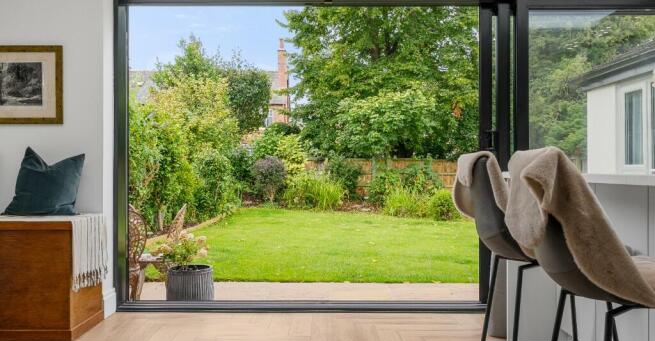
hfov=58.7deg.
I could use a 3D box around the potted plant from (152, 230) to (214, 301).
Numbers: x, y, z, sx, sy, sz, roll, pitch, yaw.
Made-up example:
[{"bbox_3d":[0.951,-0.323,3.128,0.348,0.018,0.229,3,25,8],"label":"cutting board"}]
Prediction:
[{"bbox_3d":[-1.113,0.757,4.500,0.480,0.580,0.460,0,0,0],"label":"potted plant"}]

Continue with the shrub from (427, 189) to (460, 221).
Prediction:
[{"bbox_3d":[2.530,0.736,12.600,0.760,0.700,0.740,0,0,0],"label":"shrub"}]

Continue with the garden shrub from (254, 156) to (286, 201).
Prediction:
[{"bbox_3d":[-1.840,0.286,18.500,1.080,1.460,1.050,0,0,0],"label":"garden shrub"}]

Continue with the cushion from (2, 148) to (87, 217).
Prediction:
[{"bbox_3d":[-1.717,0.064,3.520,0.460,0.440,0.170,0,-17,0],"label":"cushion"}]

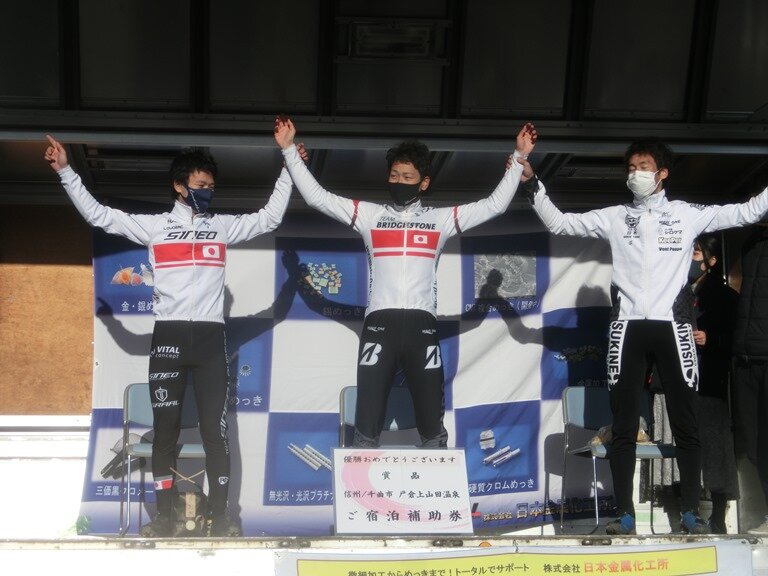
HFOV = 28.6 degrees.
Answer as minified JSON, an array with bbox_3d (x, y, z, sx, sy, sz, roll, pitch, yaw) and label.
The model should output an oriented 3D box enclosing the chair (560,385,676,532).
[{"bbox_3d":[1.174,0.826,7.320,0.480,0.735,0.470,2,-9,-13],"label":"chair"}]

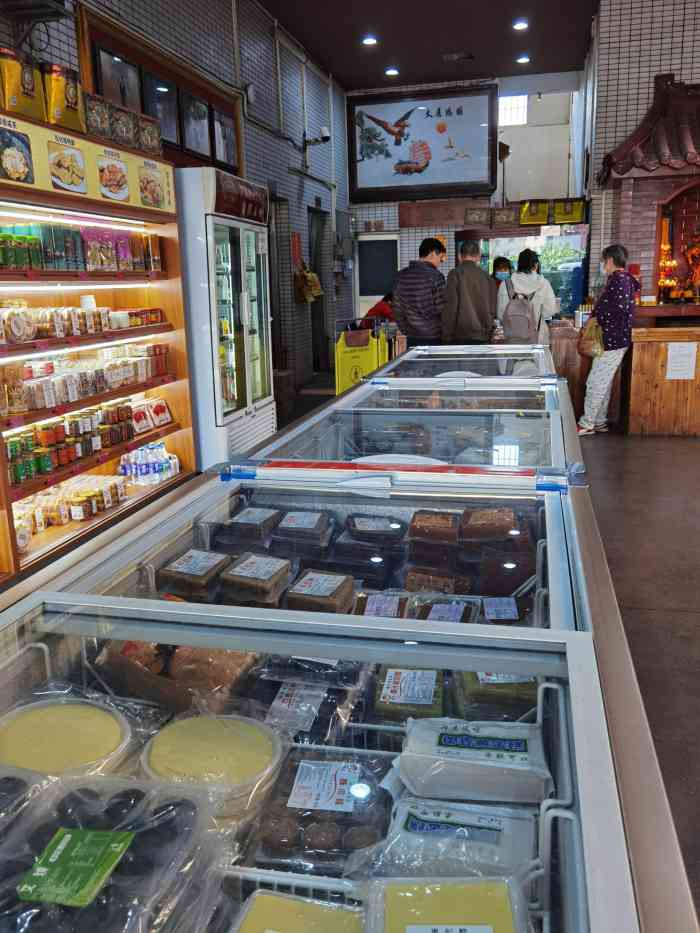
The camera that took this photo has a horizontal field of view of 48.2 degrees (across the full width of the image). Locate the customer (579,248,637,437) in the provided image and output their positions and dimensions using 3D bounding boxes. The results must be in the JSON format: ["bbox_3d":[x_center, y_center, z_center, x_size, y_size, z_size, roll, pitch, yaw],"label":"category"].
[{"bbox_3d":[2.202,-1.071,6.694,0.440,1.570,0.440,6,15,28],"label":"customer"}]

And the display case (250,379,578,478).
[{"bbox_3d":[0.345,0.208,3.016,0.955,0.860,1.762,2,14,13],"label":"display case"}]

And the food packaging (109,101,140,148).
[{"bbox_3d":[-1.293,-1.867,4.313,0.110,0.190,0.275,2,14,13],"label":"food packaging"}]

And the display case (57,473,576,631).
[{"bbox_3d":[0.014,0.531,1.643,0.945,0.880,0.898,2,14,13],"label":"display case"}]

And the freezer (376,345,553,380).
[{"bbox_3d":[0.743,-0.220,4.786,0.950,0.860,1.852,2,14,13],"label":"freezer"}]

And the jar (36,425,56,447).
[{"bbox_3d":[-1.480,-0.151,3.800,0.080,0.100,0.080,-1,13,0],"label":"jar"}]

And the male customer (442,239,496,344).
[{"bbox_3d":[1.047,-1.130,6.817,0.480,1.680,0.300,3,14,18],"label":"male customer"}]

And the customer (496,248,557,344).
[{"bbox_3d":[1.508,-1.067,6.723,0.480,1.580,0.380,4,14,21],"label":"customer"}]

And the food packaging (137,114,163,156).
[{"bbox_3d":[-1.226,-1.944,4.596,0.110,0.193,0.255,2,14,13],"label":"food packaging"}]

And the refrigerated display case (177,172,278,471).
[{"bbox_3d":[-1.029,-0.964,5.567,0.660,2.029,1.021,2,14,13],"label":"refrigerated display case"}]

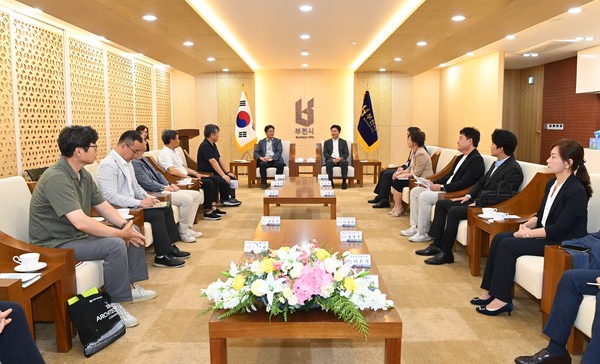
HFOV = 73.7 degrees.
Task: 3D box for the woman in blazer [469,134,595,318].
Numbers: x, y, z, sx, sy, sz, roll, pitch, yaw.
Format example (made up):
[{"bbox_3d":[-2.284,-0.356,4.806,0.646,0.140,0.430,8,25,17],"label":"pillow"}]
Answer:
[{"bbox_3d":[1.661,0.314,2.833,0.820,1.220,0.480,0,8,0],"label":"woman in blazer"}]

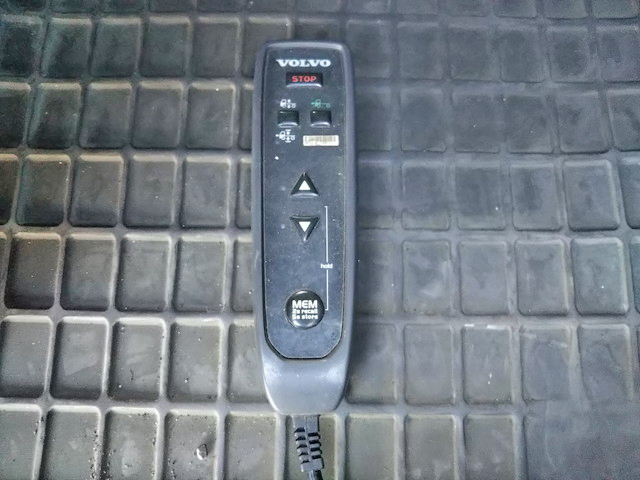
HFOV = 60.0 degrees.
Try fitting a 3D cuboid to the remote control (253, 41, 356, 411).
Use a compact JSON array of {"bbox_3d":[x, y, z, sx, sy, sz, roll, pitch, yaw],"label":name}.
[{"bbox_3d":[-0.008,-0.015,0.292,0.055,0.028,0.200,-1,76,0],"label":"remote control"}]

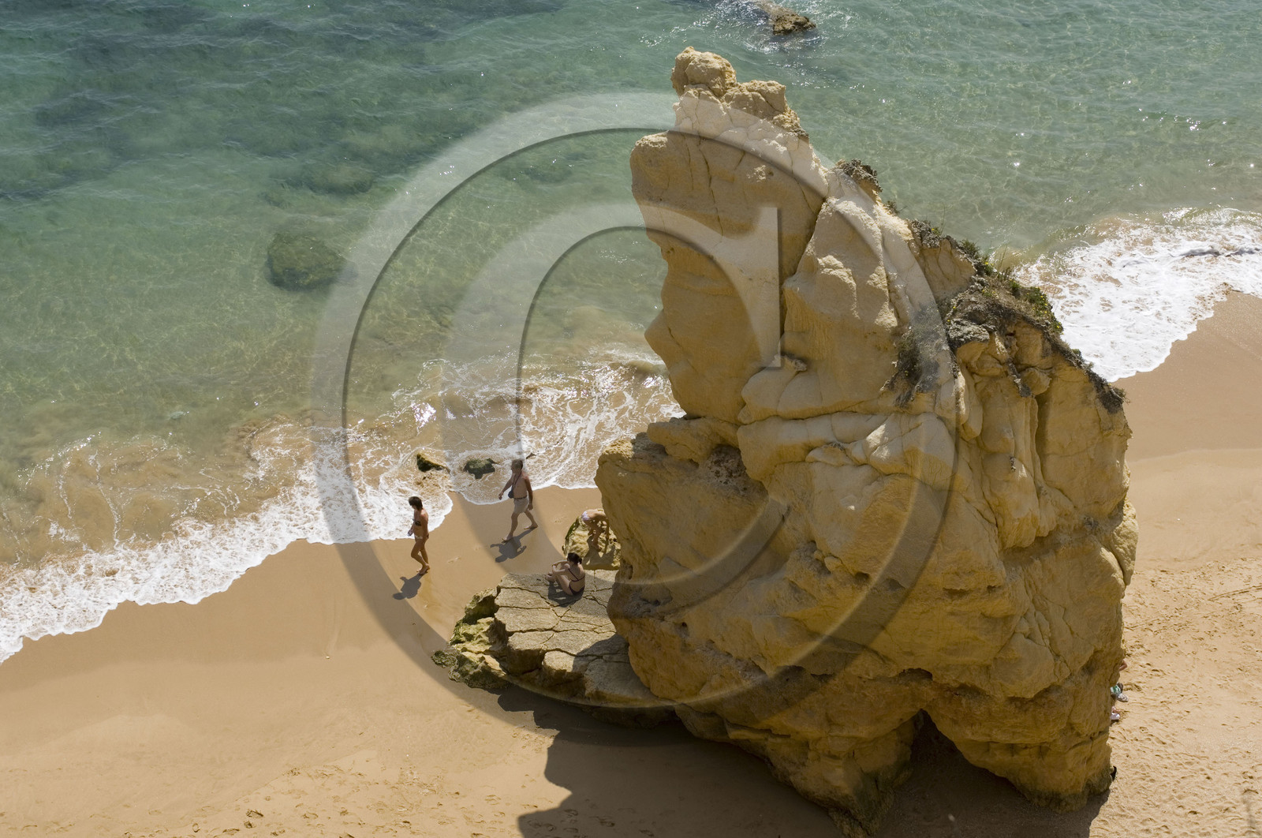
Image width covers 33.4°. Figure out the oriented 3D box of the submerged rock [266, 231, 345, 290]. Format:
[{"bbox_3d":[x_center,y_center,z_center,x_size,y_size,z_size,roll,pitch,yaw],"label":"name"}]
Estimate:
[{"bbox_3d":[-8.044,-3.913,51.751,1.950,0.800,1.700,0,31,0],"label":"submerged rock"}]

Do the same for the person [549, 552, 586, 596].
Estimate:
[{"bbox_3d":[-1.132,2.615,36.616,0.750,0.820,0.480,24,39,34],"label":"person"}]

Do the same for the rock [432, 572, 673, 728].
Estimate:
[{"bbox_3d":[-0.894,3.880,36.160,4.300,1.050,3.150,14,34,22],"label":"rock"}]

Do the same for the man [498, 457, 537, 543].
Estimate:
[{"bbox_3d":[-2.105,1.466,39.402,0.780,1.700,0.560,-25,39,-35],"label":"man"}]

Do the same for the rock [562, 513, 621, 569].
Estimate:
[{"bbox_3d":[-0.655,2.329,38.936,1.300,0.750,1.150,0,31,0],"label":"rock"}]

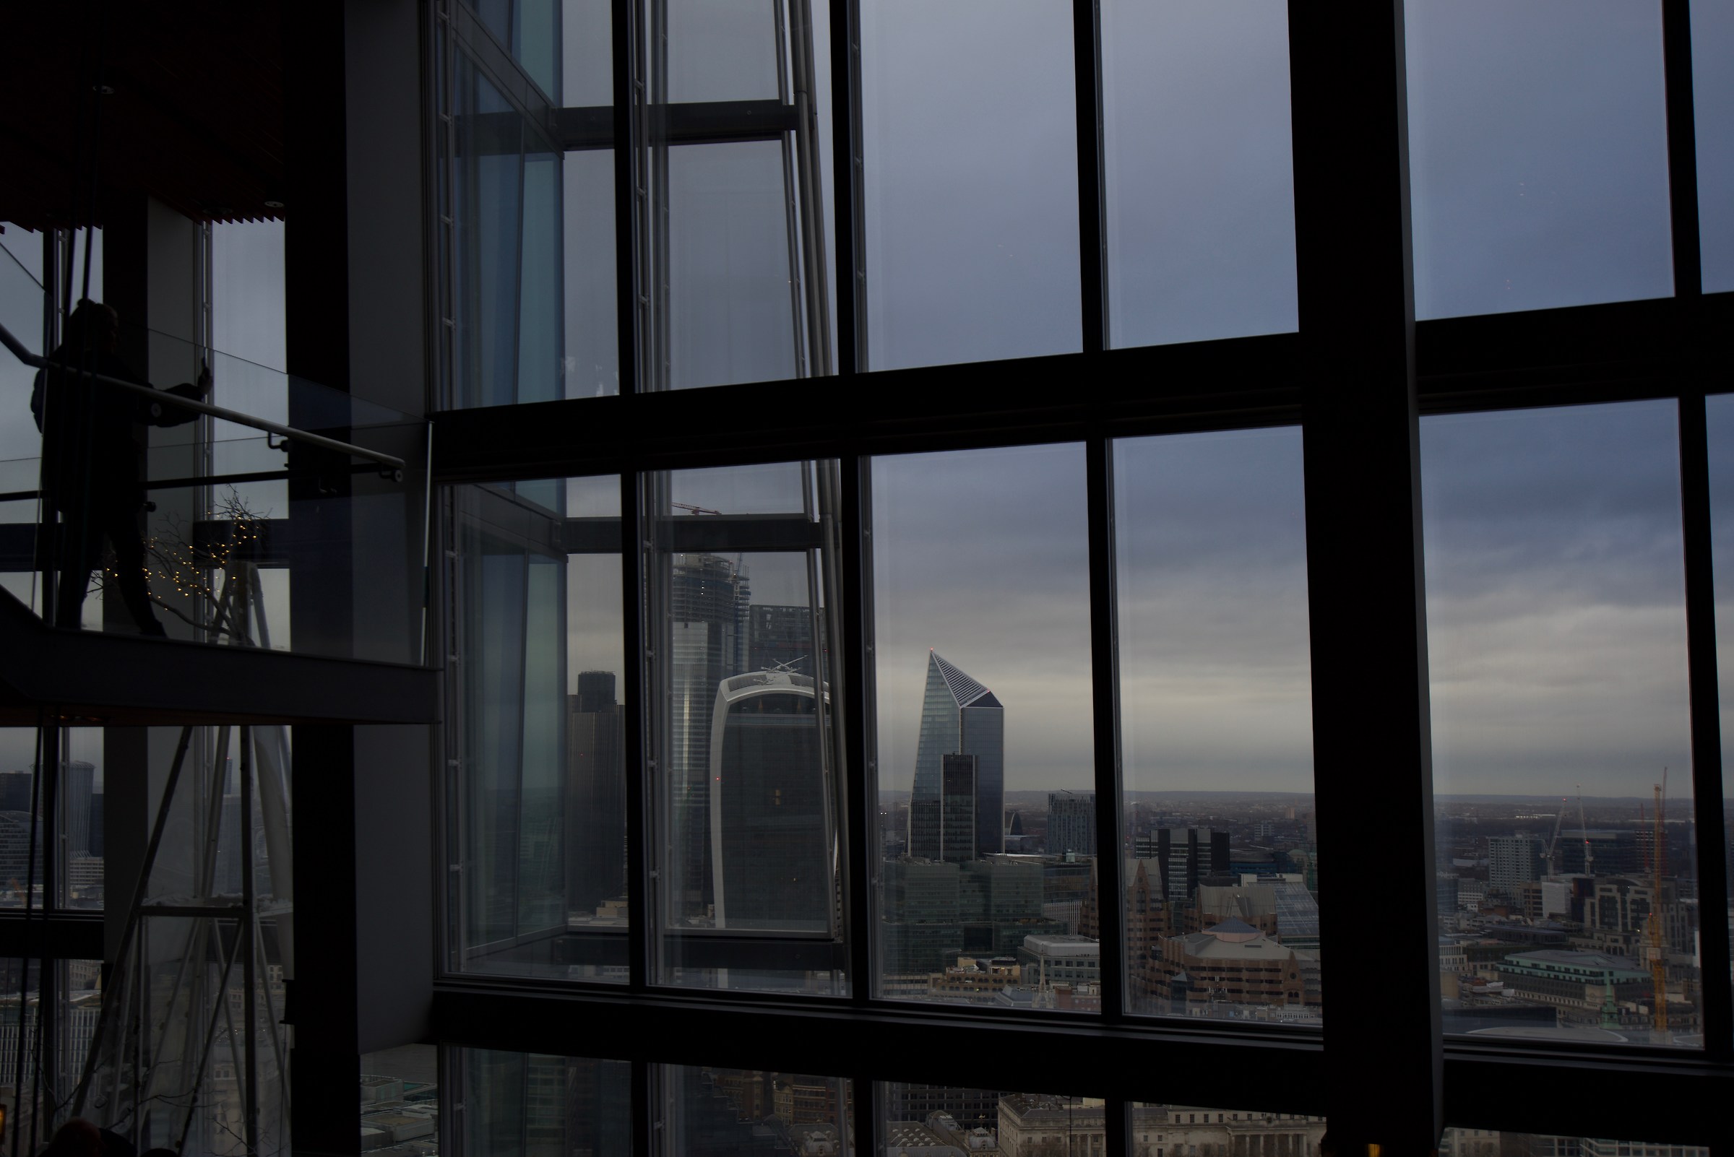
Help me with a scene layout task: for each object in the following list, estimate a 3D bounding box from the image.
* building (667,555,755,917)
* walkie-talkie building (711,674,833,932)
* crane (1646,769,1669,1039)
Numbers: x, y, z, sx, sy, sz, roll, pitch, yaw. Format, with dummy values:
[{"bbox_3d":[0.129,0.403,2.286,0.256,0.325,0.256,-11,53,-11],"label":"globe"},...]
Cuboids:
[{"bbox_3d":[-109.290,110.670,1119.570,63.000,264.400,55.000,1,-7,-5],"label":"building"},{"bbox_3d":[-41.180,122.410,764.660,61.000,160.800,47.000,1,-7,-8],"label":"walkie-talkie building"},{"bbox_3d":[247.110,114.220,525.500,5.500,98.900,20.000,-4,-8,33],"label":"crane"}]

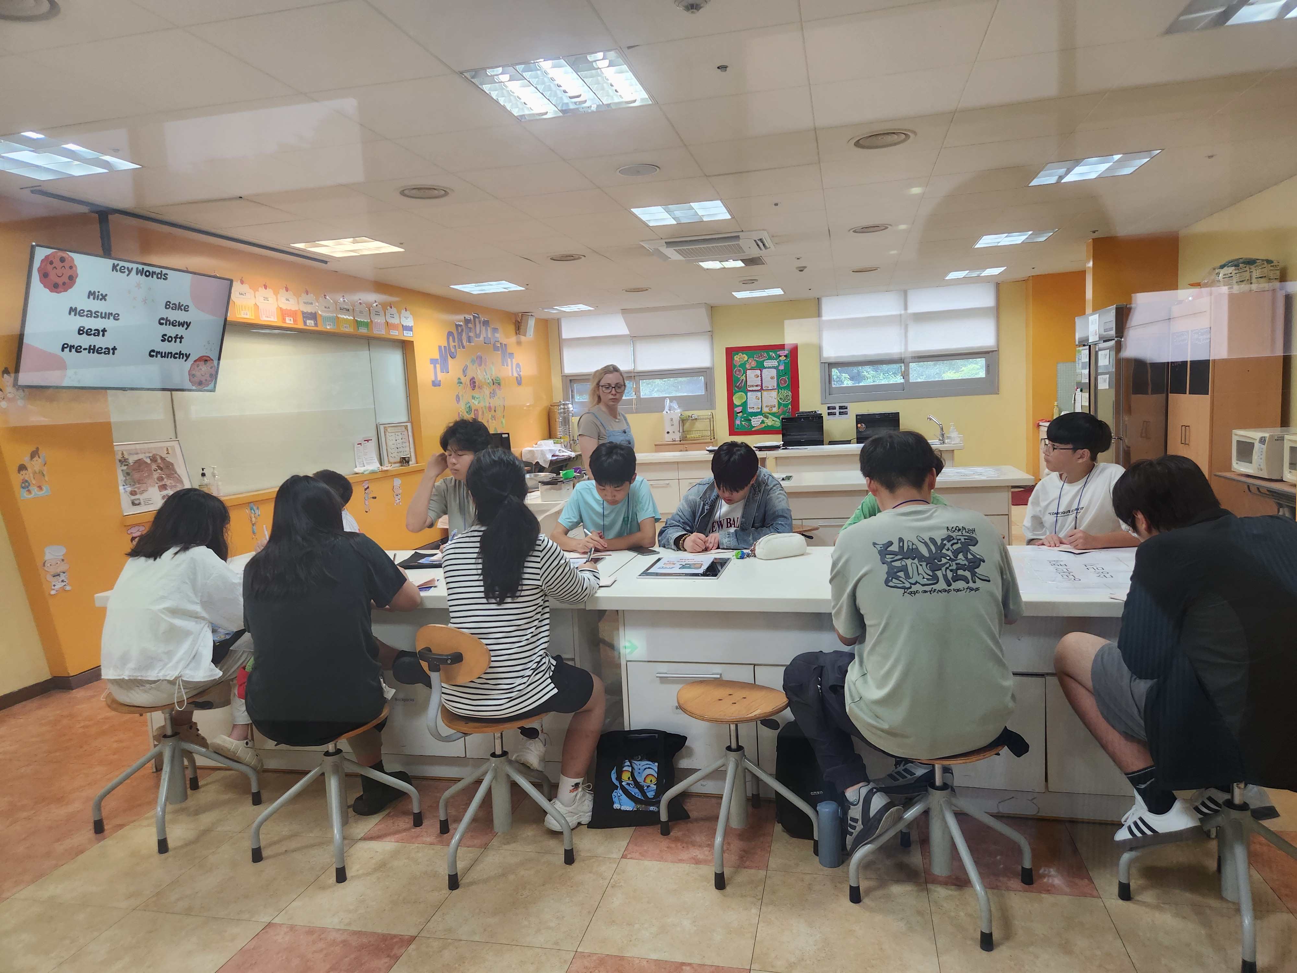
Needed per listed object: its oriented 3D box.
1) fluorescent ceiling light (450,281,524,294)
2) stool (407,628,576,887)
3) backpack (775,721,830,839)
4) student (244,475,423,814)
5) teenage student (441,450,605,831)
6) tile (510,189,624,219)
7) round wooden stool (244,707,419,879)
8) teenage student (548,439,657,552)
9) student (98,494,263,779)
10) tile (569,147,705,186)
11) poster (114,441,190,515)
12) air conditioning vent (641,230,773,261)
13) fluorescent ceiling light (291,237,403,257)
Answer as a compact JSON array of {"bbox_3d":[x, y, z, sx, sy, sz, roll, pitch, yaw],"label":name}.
[{"bbox_3d":[-1.573,-1.965,8.435,0.600,0.060,0.600,-2,6,13],"label":"fluorescent ceiling light"},{"bbox_3d":[-0.485,0.777,2.732,0.510,0.770,0.520,0,7,27],"label":"stool"},{"bbox_3d":[0.534,0.913,2.790,0.260,0.380,0.210,-1,6,16],"label":"backpack"},{"bbox_3d":[-1.011,0.563,2.882,0.550,1.210,0.640,0,7,26],"label":"student"},{"bbox_3d":[-0.387,0.506,2.835,0.480,1.270,0.700,1,7,31],"label":"teenage student"},{"bbox_3d":[-0.496,-1.689,5.135,0.600,0.015,0.600,-2,6,13],"label":"tile"},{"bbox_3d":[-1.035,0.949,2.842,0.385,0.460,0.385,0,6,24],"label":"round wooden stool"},{"bbox_3d":[-0.160,0.401,4.010,0.500,1.230,0.580,-2,6,13],"label":"teenage student"},{"bbox_3d":[-1.647,0.548,3.110,0.510,1.090,0.620,1,7,35],"label":"student"},{"bbox_3d":[-0.044,-1.639,4.419,0.600,0.020,0.600,-2,6,13],"label":"tile"},{"bbox_3d":[-3.042,-0.069,5.248,0.025,0.430,0.590,-15,3,14],"label":"poster"},{"bbox_3d":[0.506,-1.898,6.834,0.950,0.080,0.950,-2,6,13],"label":"air conditioning vent"},{"bbox_3d":[-2.114,-1.717,6.127,0.600,0.070,0.600,-2,6,13],"label":"fluorescent ceiling light"}]

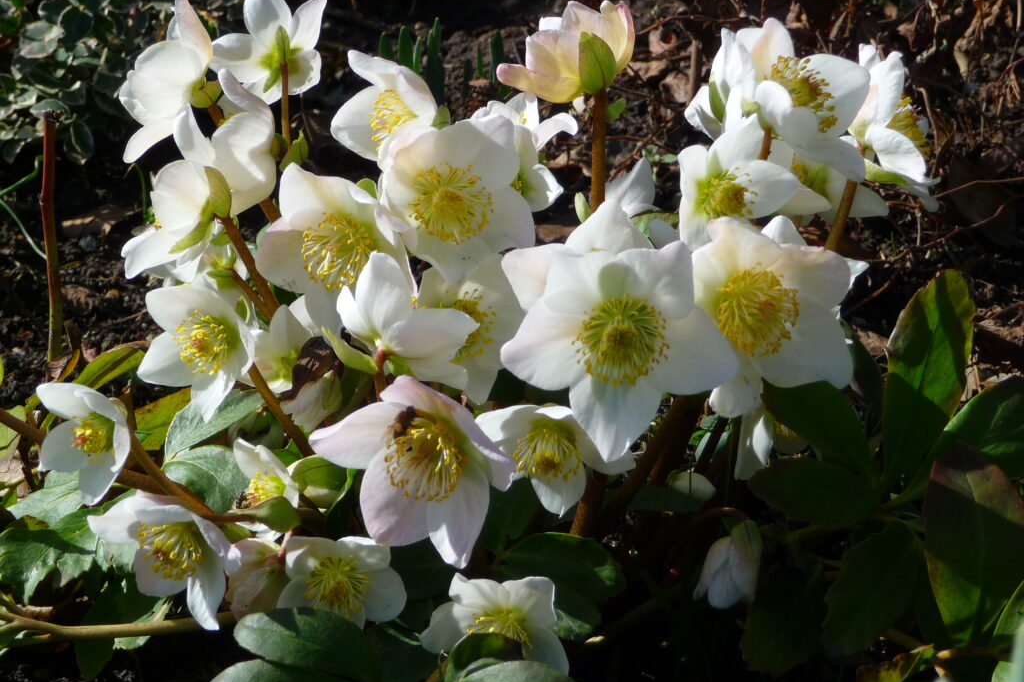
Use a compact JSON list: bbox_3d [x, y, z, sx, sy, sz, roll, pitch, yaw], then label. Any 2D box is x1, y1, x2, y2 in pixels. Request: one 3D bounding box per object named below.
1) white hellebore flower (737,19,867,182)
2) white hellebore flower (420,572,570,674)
[{"bbox_3d":[0.116,-0.095,1.200,0.030,0.058,0.058,-36,6,32],"label":"white hellebore flower"},{"bbox_3d":[-0.006,0.100,1.060,0.050,0.040,0.026,1,24,3],"label":"white hellebore flower"}]

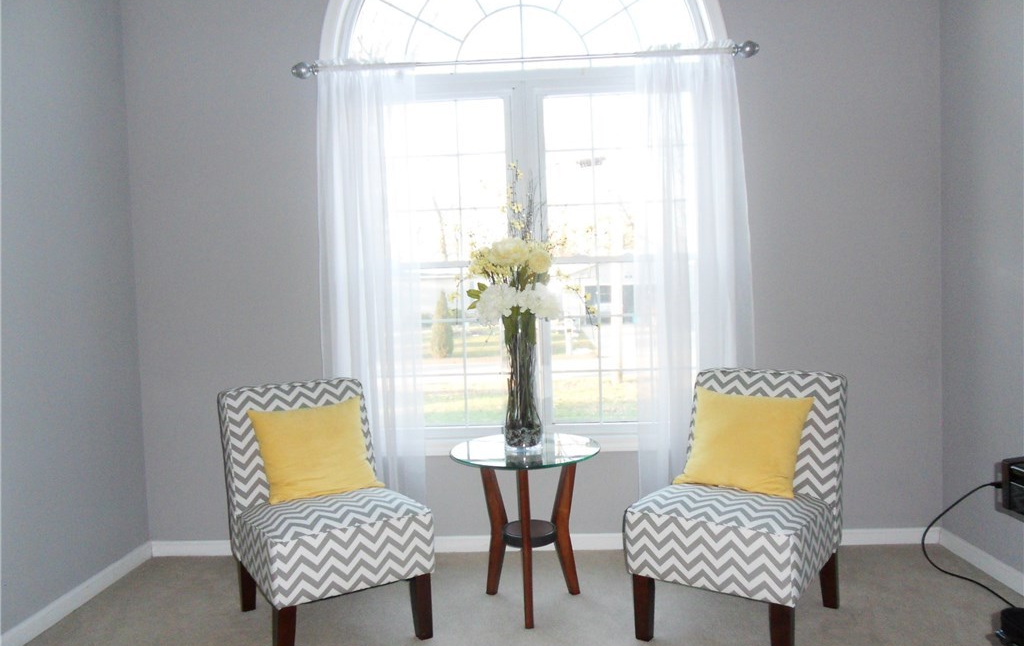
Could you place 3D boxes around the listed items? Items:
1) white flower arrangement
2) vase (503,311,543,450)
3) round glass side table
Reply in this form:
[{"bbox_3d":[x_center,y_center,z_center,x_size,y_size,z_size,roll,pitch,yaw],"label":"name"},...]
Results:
[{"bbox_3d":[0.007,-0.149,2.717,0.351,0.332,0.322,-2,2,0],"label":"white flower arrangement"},{"bbox_3d":[0.043,0.220,2.738,0.135,0.517,0.135,-2,2,0],"label":"vase"},{"bbox_3d":[0.063,0.786,2.735,0.576,0.615,0.576,-2,2,0],"label":"round glass side table"}]

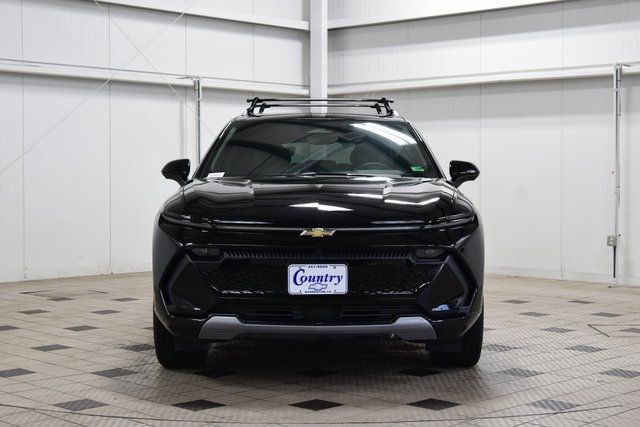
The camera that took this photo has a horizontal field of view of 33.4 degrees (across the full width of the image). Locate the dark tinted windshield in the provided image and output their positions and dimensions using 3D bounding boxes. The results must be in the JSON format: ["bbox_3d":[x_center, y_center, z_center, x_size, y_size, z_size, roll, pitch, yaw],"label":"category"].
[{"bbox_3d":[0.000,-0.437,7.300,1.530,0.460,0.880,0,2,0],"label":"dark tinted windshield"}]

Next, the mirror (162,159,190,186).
[{"bbox_3d":[-0.957,-0.272,7.120,0.200,0.185,0.160,0,2,0],"label":"mirror"}]

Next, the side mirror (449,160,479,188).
[{"bbox_3d":[0.963,-0.260,7.120,0.200,0.185,0.160,0,2,0],"label":"side mirror"}]

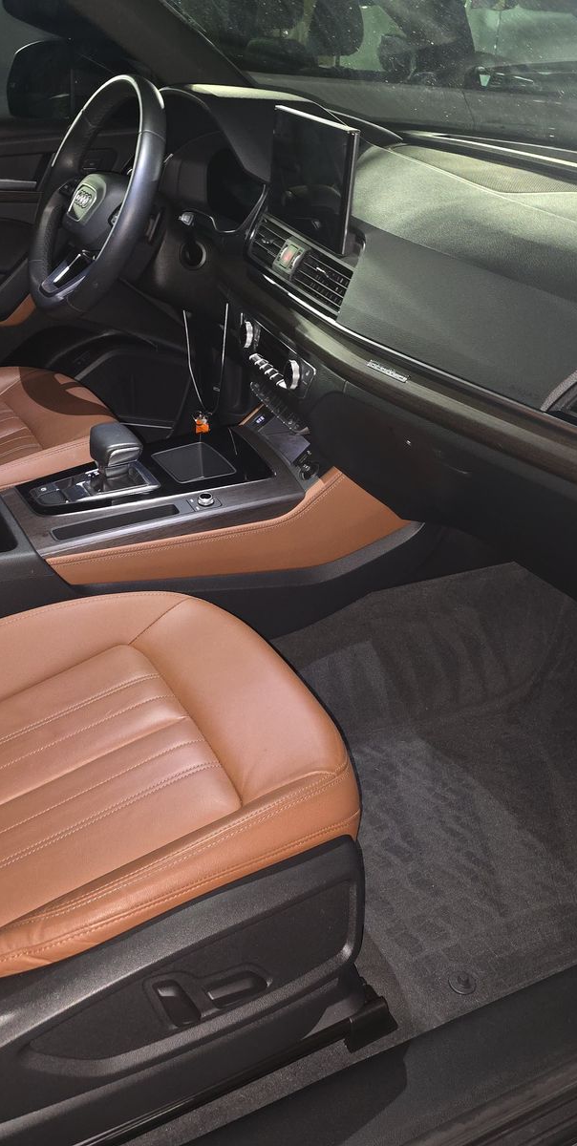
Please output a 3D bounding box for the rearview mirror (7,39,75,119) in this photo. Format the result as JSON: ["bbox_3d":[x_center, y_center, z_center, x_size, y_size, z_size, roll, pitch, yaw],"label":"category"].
[{"bbox_3d":[-0.469,-0.978,2.014,0.120,0.150,0.210,-20,37,-35],"label":"rearview mirror"}]

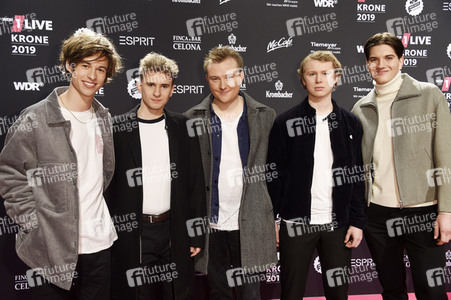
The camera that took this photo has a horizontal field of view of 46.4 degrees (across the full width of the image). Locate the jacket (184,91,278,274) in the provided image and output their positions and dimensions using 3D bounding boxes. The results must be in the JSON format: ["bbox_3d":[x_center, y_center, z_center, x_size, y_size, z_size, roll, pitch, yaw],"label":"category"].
[{"bbox_3d":[0.022,0.160,2.600,0.560,0.910,0.330,0,3,-2],"label":"jacket"}]

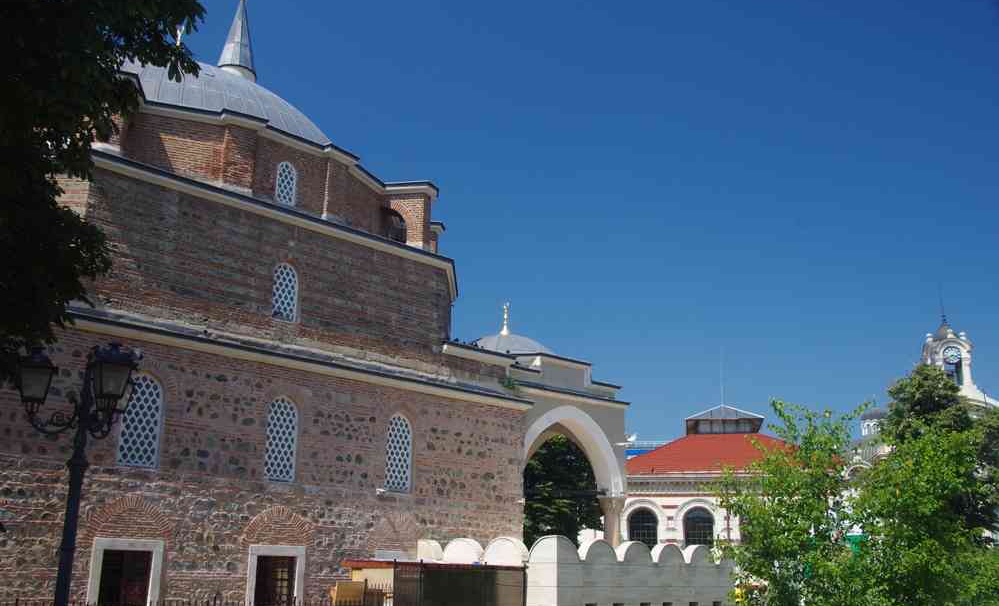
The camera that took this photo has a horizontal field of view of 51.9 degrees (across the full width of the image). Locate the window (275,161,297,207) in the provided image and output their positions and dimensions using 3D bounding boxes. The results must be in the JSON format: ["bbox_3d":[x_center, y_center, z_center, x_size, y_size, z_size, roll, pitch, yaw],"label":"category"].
[{"bbox_3d":[-6.669,-3.717,32.039,0.700,1.480,0.220,16,-22,-43],"label":"window"}]

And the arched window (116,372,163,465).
[{"bbox_3d":[-9.246,3.017,26.405,1.100,2.390,0.220,16,-22,-43],"label":"arched window"}]

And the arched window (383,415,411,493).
[{"bbox_3d":[-3.153,4.702,32.212,1.060,2.390,0.220,16,-22,-43],"label":"arched window"}]

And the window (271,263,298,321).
[{"bbox_3d":[-6.425,-0.351,30.826,0.850,1.790,0.220,16,-22,-43],"label":"window"}]

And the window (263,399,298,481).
[{"bbox_3d":[-6.212,3.862,29.296,1.060,2.430,0.220,16,-22,-43],"label":"window"}]

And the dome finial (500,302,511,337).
[{"bbox_3d":[0.259,0.684,42.170,0.320,1.440,0.320,16,-22,-43],"label":"dome finial"}]

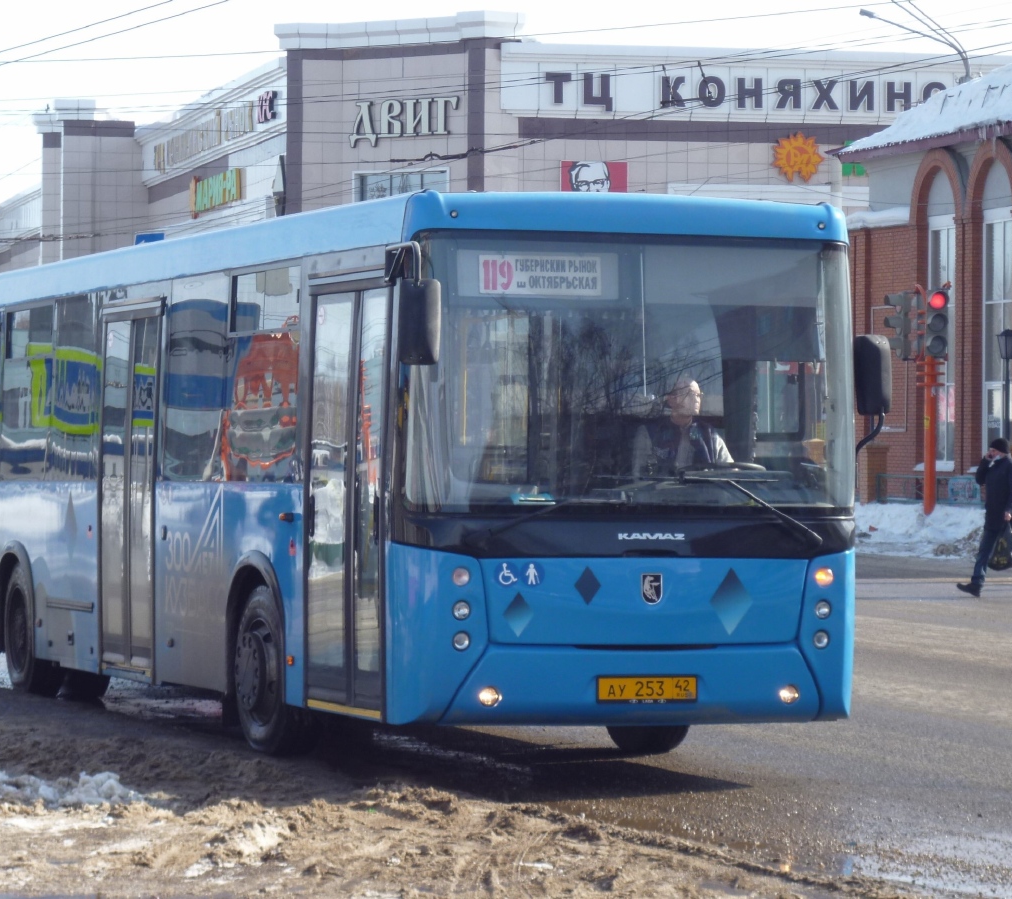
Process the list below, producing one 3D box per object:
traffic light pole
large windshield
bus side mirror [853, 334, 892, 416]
[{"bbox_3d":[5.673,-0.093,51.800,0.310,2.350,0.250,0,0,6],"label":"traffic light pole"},{"bbox_3d":[0.681,-0.381,19.396,2.400,1.380,0.400,1,0,-21],"label":"large windshield"},{"bbox_3d":[1.906,-0.380,20.115,0.220,0.420,0.120,0,0,-36],"label":"bus side mirror"}]

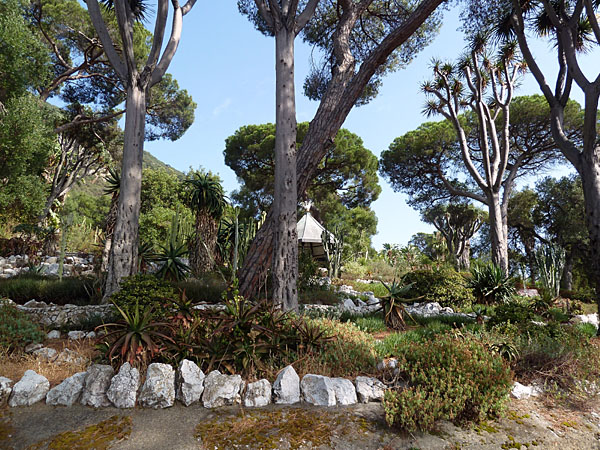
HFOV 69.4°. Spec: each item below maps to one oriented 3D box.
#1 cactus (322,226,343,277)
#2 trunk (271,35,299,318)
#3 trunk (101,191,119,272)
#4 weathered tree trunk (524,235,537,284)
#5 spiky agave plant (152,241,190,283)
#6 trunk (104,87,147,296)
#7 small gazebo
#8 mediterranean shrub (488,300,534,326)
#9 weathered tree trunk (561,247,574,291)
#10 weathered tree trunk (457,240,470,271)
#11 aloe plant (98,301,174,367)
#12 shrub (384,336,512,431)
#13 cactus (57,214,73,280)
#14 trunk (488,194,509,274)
[{"bbox_3d":[1.163,0.997,15.500,0.720,1.892,0.650,0,-5,0],"label":"cactus"},{"bbox_3d":[-0.304,-1.144,8.500,0.500,5.724,0.490,0,-5,0],"label":"trunk"},{"bbox_3d":[-4.968,0.196,11.300,0.446,2.086,0.450,0,-4,0],"label":"trunk"},{"bbox_3d":[10.639,1.592,20.000,0.526,2.308,0.500,0,-4,0],"label":"weathered tree trunk"},{"bbox_3d":[-3.203,0.935,10.800,0.947,0.977,0.900,0,-4,0],"label":"spiky agave plant"},{"bbox_3d":[-3.544,-0.680,8.800,0.785,4.346,0.680,0,-4,0],"label":"trunk"},{"bbox_3d":[0.449,0.626,20.500,2.600,3.598,2.600,0,-5,0],"label":"small gazebo"},{"bbox_3d":[3.984,1.693,8.200,0.920,0.523,0.800,0,-5,0],"label":"mediterranean shrub"},{"bbox_3d":[9.260,1.555,15.000,0.450,1.481,0.430,0,-5,0],"label":"weathered tree trunk"},{"bbox_3d":[7.924,1.478,21.000,0.645,1.454,0.600,0,-4,0],"label":"weathered tree trunk"},{"bbox_3d":[-1.887,1.250,5.000,0.880,0.749,0.850,0,-5,0],"label":"aloe plant"},{"bbox_3d":[1.521,1.625,4.500,1.303,0.896,1.100,0,-4,0],"label":"shrub"},{"bbox_3d":[-5.979,0.604,11.000,0.350,1.749,0.280,0,-5,0],"label":"cactus"},{"bbox_3d":[6.185,0.333,13.500,0.580,2.589,0.550,0,-5,0],"label":"trunk"}]

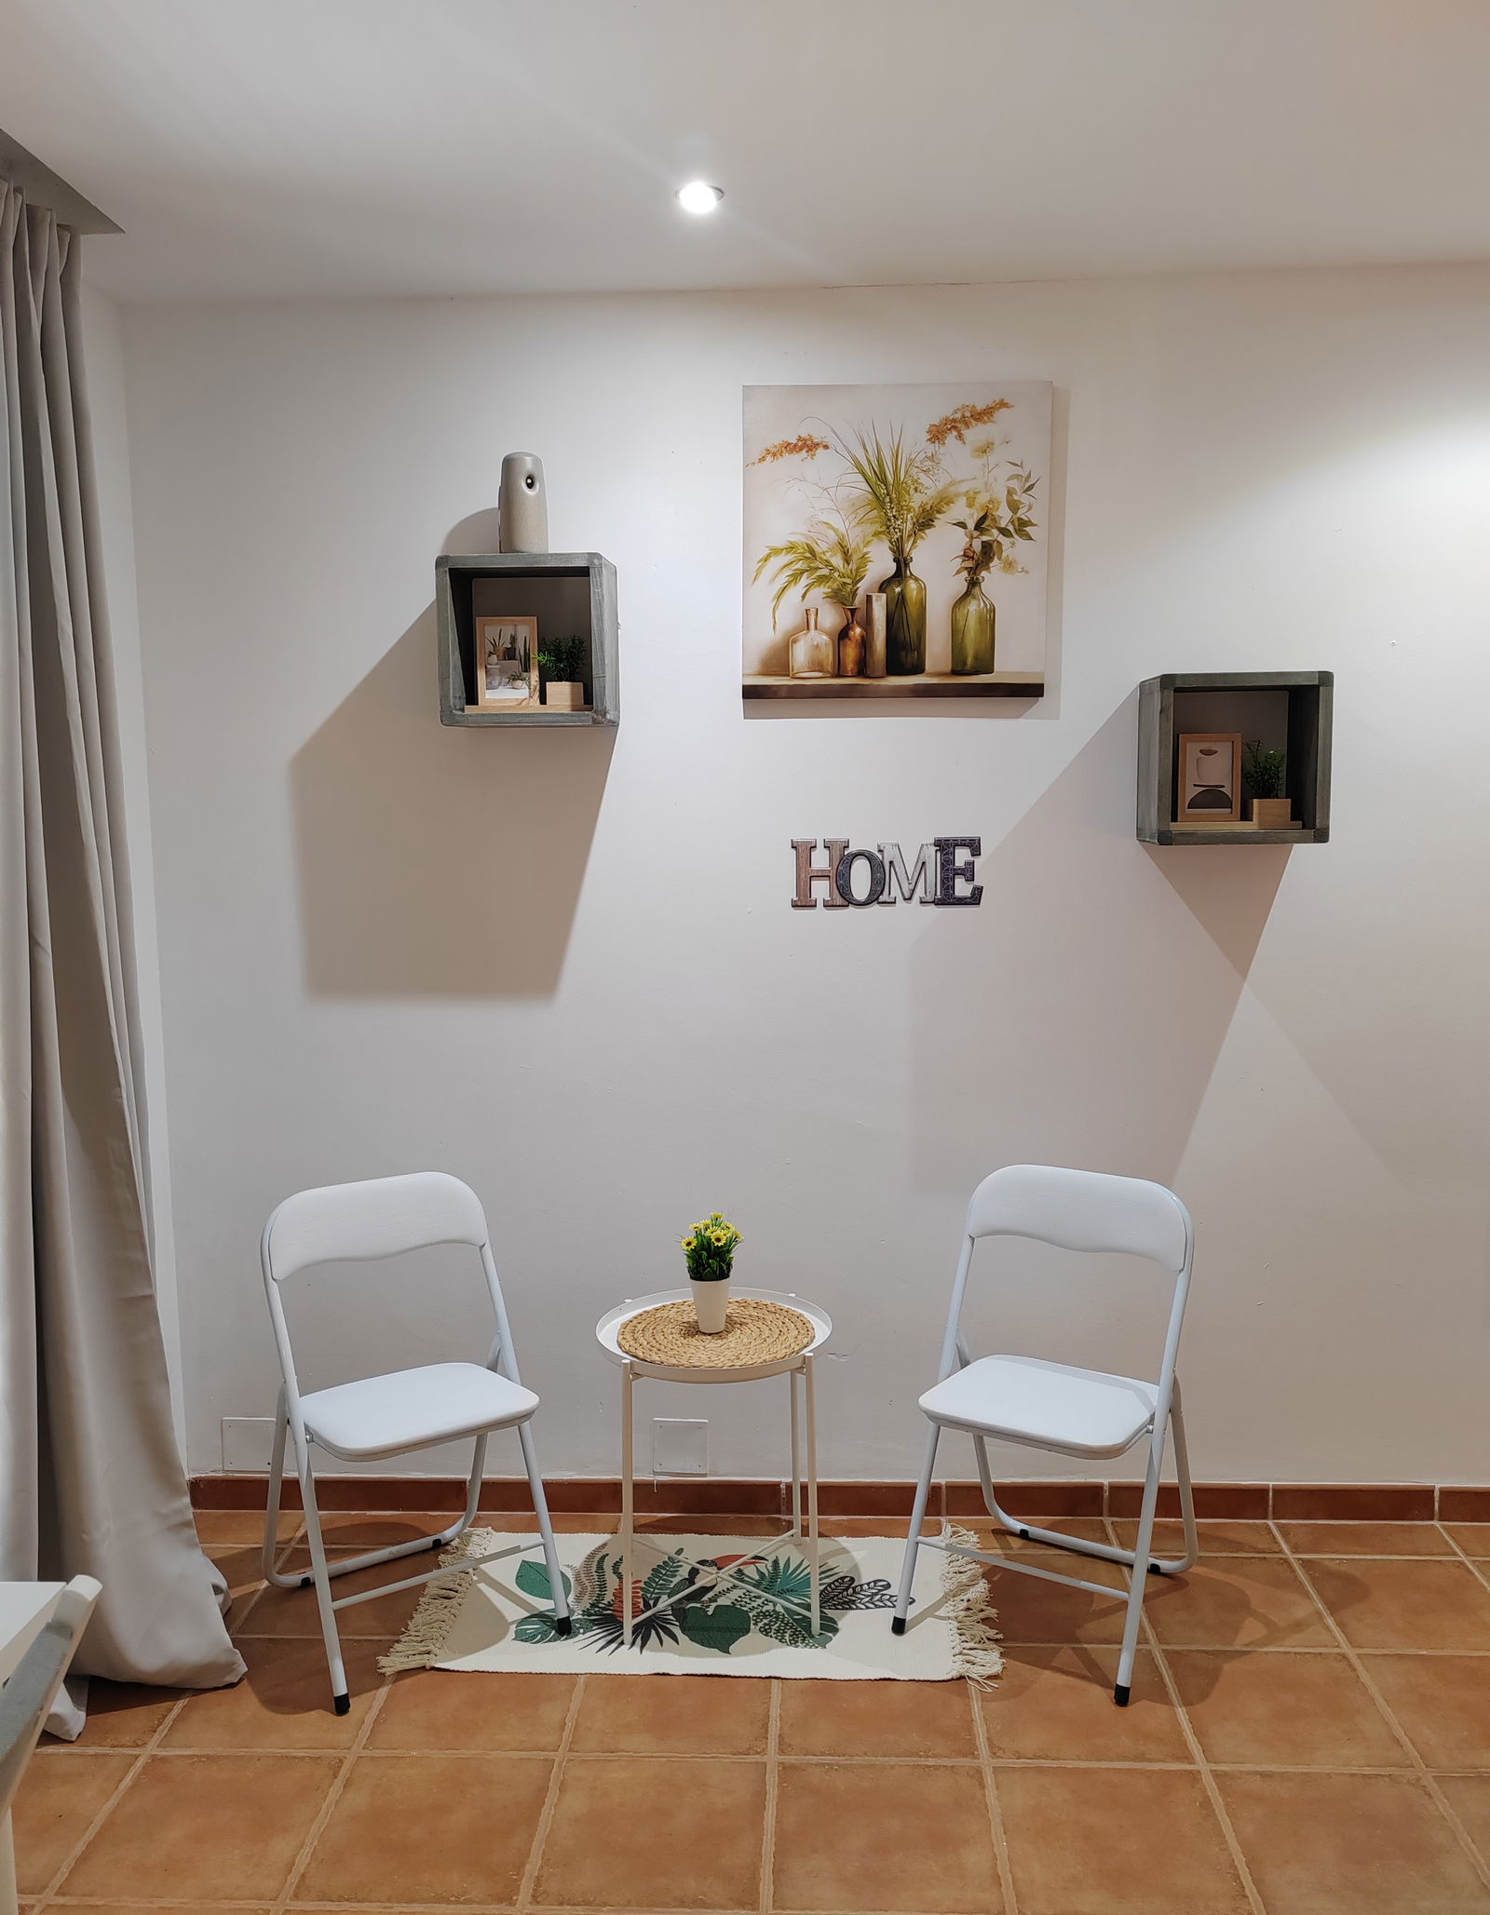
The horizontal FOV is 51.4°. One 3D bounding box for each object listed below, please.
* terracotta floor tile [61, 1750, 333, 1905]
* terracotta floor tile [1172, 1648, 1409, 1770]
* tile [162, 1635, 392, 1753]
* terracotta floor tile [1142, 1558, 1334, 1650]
[{"bbox_3d":[-0.807,1.313,2.342,0.326,0.011,0.326,0,6,3],"label":"terracotta floor tile"},{"bbox_3d":[0.896,1.260,2.598,0.326,0.011,0.326,0,6,3],"label":"terracotta floor tile"},{"bbox_3d":[-0.790,1.275,2.680,0.320,0.010,0.320,-1,7,3],"label":"tile"},{"bbox_3d":[0.912,1.222,2.933,0.326,0.011,0.326,0,6,3],"label":"terracotta floor tile"}]

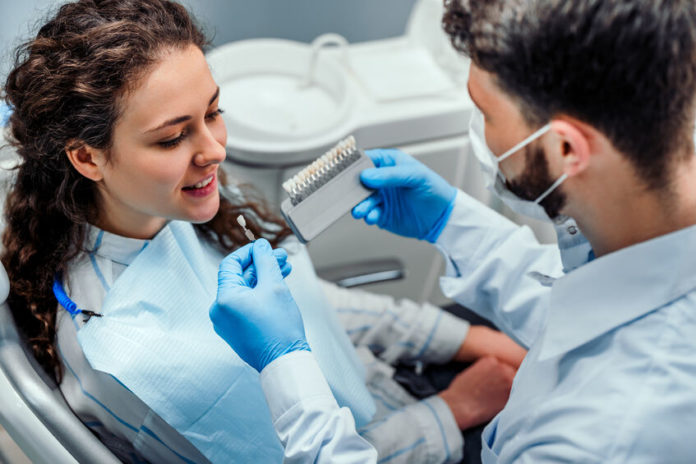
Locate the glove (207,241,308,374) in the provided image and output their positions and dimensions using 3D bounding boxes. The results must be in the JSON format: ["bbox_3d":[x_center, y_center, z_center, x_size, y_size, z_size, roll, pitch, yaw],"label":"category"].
[{"bbox_3d":[-0.095,0.080,1.780,0.090,0.140,0.090,-10,-5,-21],"label":"glove"}]

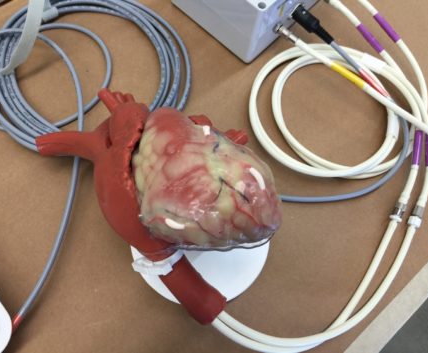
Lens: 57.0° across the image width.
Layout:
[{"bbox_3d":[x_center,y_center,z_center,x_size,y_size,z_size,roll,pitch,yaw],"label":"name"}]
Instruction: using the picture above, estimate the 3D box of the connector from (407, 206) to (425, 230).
[{"bbox_3d":[0.182,0.036,0.354,0.011,0.011,0.023,27,66,5],"label":"connector"}]

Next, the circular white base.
[{"bbox_3d":[-0.010,0.048,0.326,0.118,0.007,0.118,3,66,-6],"label":"circular white base"}]

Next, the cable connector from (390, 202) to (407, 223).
[{"bbox_3d":[0.166,0.032,0.354,0.011,0.011,0.021,34,66,8],"label":"cable connector"}]

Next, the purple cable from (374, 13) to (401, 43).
[{"bbox_3d":[0.192,-0.165,0.436,0.007,0.007,0.039,-39,88,-21],"label":"purple cable"}]

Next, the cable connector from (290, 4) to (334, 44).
[{"bbox_3d":[0.106,-0.158,0.416,0.052,0.015,0.015,40,67,11],"label":"cable connector"}]

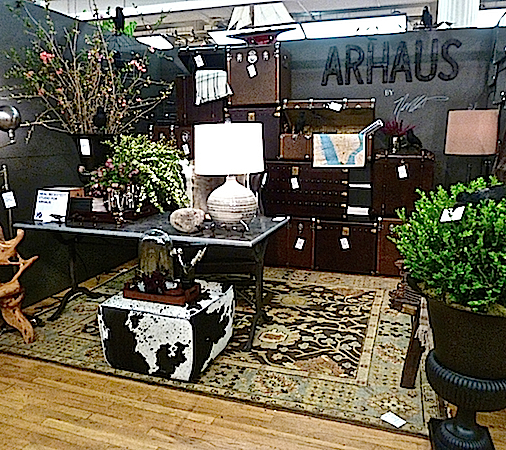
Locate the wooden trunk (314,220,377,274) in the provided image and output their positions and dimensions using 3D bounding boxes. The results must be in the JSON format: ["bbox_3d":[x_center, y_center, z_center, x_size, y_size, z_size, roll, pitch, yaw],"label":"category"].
[{"bbox_3d":[1.059,0.190,4.831,0.659,0.550,0.533,4,12,19],"label":"wooden trunk"}]

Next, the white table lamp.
[{"bbox_3d":[-0.179,-0.400,3.402,0.541,0.772,0.541,0,12,0],"label":"white table lamp"}]

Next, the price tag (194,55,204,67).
[{"bbox_3d":[-0.582,-1.768,4.686,0.075,0.112,0.008,-21,3,21],"label":"price tag"}]

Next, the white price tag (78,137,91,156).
[{"bbox_3d":[-1.227,-0.569,3.180,0.078,0.122,0.008,-1,11,-3],"label":"white price tag"}]

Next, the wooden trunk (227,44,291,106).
[{"bbox_3d":[0.100,-1.648,4.888,0.583,0.602,0.533,4,12,19],"label":"wooden trunk"}]

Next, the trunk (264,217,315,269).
[{"bbox_3d":[0.450,0.141,5.012,0.614,0.579,0.533,4,12,19],"label":"trunk"}]

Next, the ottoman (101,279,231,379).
[{"bbox_3d":[-0.534,0.638,2.842,0.640,0.375,0.590,4,12,21],"label":"ottoman"}]

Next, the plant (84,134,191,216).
[{"bbox_3d":[-0.846,-0.367,3.282,0.680,0.590,0.500,4,12,18],"label":"plant"}]

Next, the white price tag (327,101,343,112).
[{"bbox_3d":[0.872,-1.240,4.553,0.120,0.075,0.010,21,17,14],"label":"white price tag"}]

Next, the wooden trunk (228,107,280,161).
[{"bbox_3d":[0.077,-0.996,4.748,0.612,0.523,0.480,4,12,18],"label":"wooden trunk"}]

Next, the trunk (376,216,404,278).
[{"bbox_3d":[1.587,0.196,4.472,0.580,0.610,0.480,4,12,18],"label":"trunk"}]

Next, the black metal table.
[{"bbox_3d":[-0.728,0.350,3.326,1.807,0.783,0.871,4,12,18],"label":"black metal table"}]

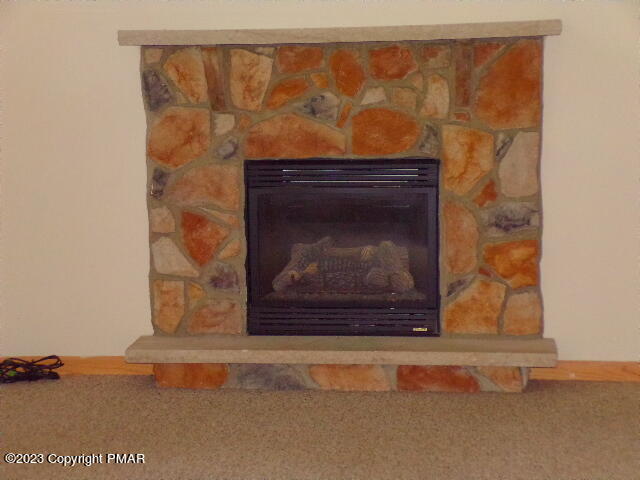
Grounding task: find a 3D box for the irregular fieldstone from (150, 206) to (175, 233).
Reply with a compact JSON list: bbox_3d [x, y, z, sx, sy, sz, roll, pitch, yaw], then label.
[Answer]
[{"bbox_3d":[-0.719,-0.099,6.309,0.113,0.120,0.060,0,8,8],"label":"irregular fieldstone"}]

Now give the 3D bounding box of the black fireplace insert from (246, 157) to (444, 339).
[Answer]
[{"bbox_3d":[0.126,0.012,6.372,0.883,0.809,0.350,0,8,8],"label":"black fireplace insert"}]

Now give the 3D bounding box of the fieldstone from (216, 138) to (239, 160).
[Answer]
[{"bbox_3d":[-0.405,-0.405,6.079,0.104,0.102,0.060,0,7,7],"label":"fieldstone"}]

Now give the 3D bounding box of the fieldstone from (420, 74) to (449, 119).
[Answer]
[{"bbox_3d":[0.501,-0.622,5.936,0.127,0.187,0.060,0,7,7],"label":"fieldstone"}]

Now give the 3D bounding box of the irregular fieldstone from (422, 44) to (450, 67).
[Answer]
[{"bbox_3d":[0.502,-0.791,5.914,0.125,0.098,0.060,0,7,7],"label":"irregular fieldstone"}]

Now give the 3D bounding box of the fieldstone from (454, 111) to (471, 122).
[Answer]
[{"bbox_3d":[0.631,-0.548,6.056,0.070,0.053,0.045,0,8,8],"label":"fieldstone"}]

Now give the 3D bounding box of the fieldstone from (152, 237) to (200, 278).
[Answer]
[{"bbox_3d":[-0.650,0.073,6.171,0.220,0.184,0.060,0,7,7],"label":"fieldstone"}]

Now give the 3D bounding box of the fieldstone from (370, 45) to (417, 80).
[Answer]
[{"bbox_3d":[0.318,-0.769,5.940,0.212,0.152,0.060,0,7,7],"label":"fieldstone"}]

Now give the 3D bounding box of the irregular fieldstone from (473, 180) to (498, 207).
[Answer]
[{"bbox_3d":[0.738,-0.210,6.098,0.115,0.116,0.055,0,8,8],"label":"irregular fieldstone"}]

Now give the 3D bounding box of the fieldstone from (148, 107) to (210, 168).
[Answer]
[{"bbox_3d":[-0.633,-0.471,6.253,0.288,0.281,0.080,0,8,8],"label":"fieldstone"}]

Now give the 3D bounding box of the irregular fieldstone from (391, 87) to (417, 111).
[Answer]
[{"bbox_3d":[0.373,-0.630,6.083,0.115,0.106,0.055,0,8,8],"label":"irregular fieldstone"}]

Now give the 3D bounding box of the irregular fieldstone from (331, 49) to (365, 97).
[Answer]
[{"bbox_3d":[0.131,-0.781,6.377,0.159,0.221,0.070,0,7,7],"label":"irregular fieldstone"}]

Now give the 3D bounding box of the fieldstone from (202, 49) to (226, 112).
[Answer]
[{"bbox_3d":[-0.475,-0.731,6.186,0.119,0.286,0.065,0,8,8],"label":"fieldstone"}]

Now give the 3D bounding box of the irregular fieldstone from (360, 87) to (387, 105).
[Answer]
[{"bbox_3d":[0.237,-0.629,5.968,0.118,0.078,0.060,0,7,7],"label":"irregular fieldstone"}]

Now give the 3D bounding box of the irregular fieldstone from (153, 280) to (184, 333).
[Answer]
[{"bbox_3d":[-0.697,0.303,6.371,0.152,0.245,0.070,0,8,8],"label":"irregular fieldstone"}]

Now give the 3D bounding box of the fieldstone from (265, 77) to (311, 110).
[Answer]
[{"bbox_3d":[-0.146,-0.687,6.422,0.203,0.151,0.065,0,7,7],"label":"fieldstone"}]

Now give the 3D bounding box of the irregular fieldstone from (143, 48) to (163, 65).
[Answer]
[{"bbox_3d":[-0.783,-0.868,6.477,0.092,0.075,0.055,0,7,7],"label":"irregular fieldstone"}]

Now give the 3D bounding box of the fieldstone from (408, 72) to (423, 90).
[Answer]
[{"bbox_3d":[0.424,-0.703,6.061,0.062,0.079,0.045,0,8,8],"label":"fieldstone"}]

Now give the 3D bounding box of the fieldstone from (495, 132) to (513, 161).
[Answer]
[{"bbox_3d":[0.812,-0.416,6.055,0.079,0.123,0.050,0,8,8],"label":"fieldstone"}]

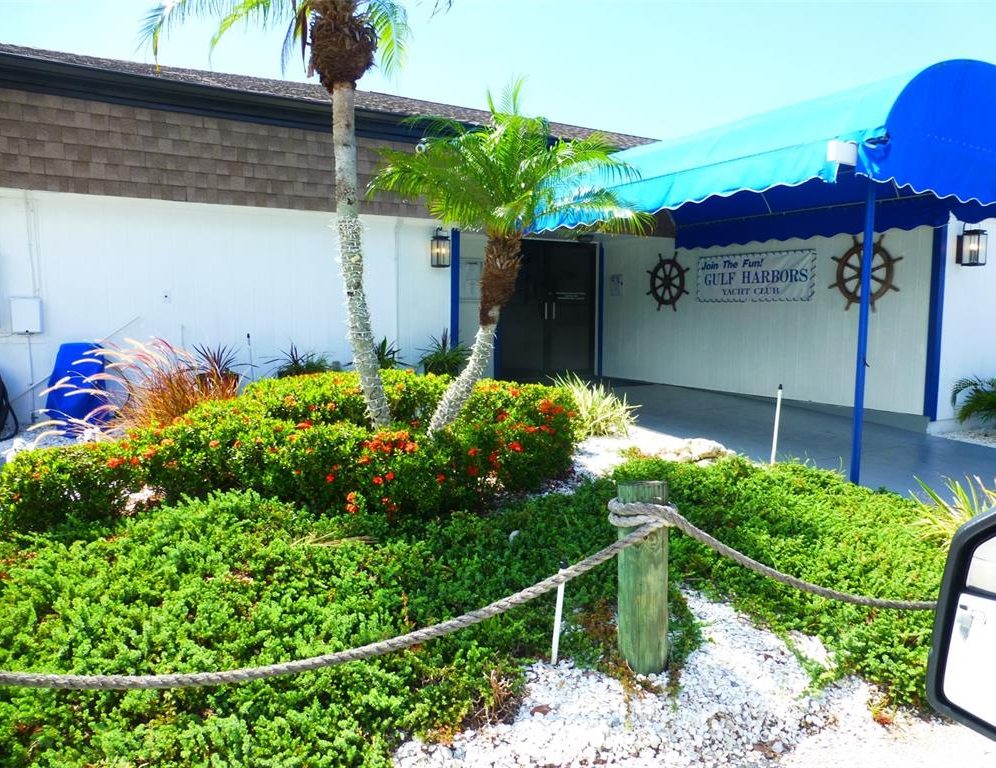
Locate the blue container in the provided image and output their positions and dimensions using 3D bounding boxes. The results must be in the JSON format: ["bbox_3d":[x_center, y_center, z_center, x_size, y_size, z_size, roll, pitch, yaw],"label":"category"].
[{"bbox_3d":[-3.580,0.028,6.014,0.490,0.737,0.450,-3,7,-31],"label":"blue container"}]

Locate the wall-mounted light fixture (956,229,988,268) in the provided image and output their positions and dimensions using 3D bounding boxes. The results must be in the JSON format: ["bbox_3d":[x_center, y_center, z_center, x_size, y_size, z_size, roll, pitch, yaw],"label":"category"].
[{"bbox_3d":[4.787,-1.395,7.173,0.165,0.420,0.215,-3,7,-31],"label":"wall-mounted light fixture"}]

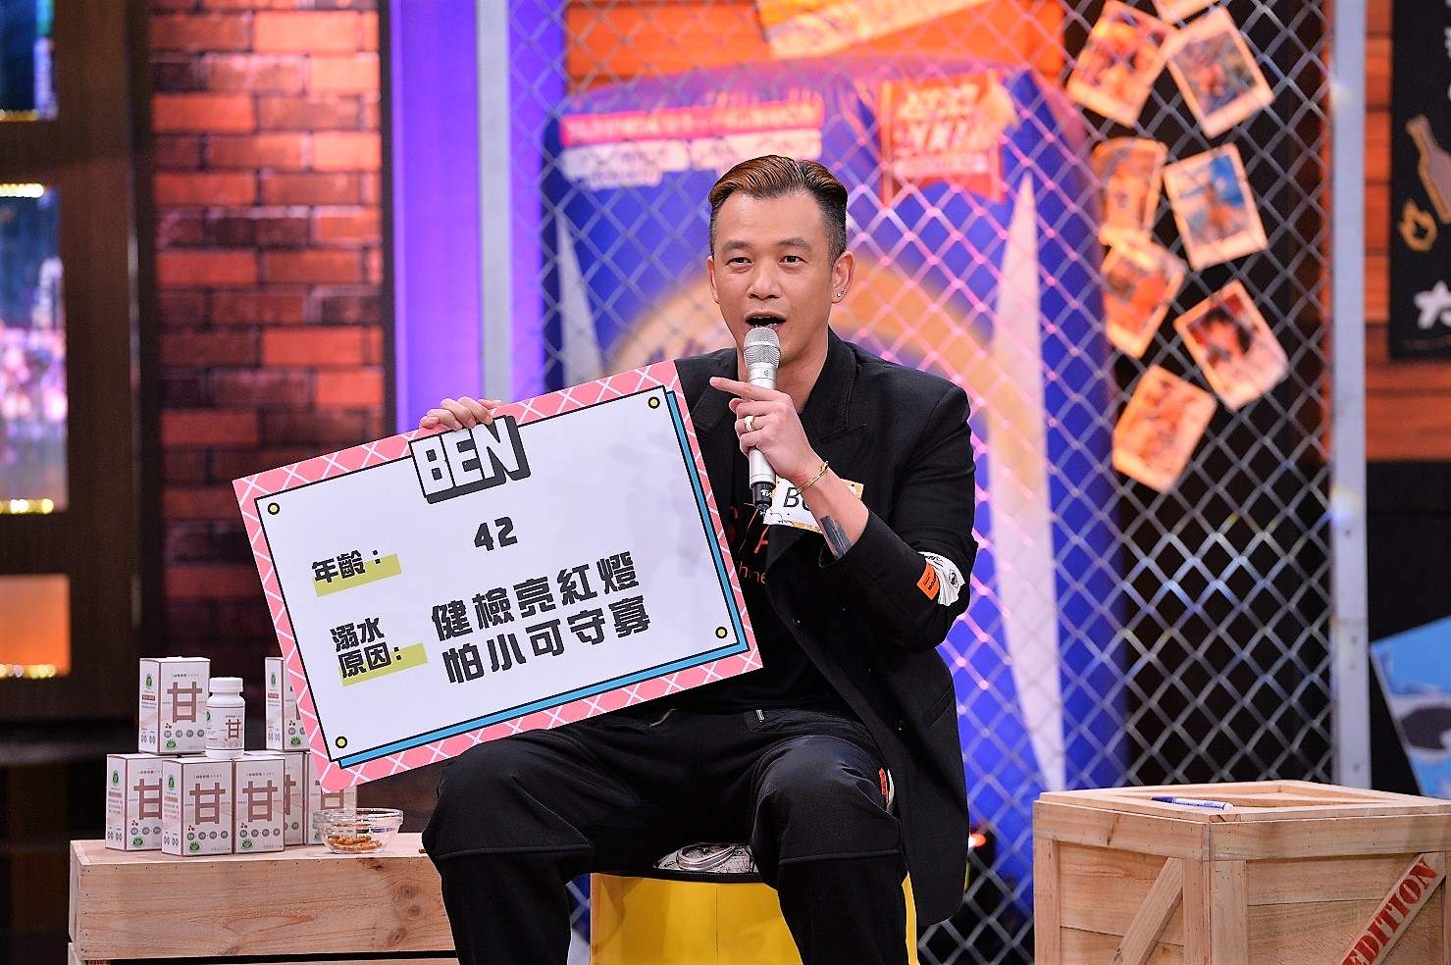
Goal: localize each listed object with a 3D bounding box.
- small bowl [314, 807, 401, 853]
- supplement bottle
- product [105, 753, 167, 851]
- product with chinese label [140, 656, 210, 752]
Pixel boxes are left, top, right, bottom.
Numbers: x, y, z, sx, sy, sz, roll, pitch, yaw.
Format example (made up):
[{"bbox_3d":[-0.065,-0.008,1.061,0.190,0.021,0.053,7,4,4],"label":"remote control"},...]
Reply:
[{"bbox_3d":[-0.466,0.443,10.226,0.114,0.051,0.114,0,2,0],"label":"small bowl"},{"bbox_3d":[-0.636,0.301,10.278,0.049,0.102,0.049,0,2,0],"label":"supplement bottle"},{"bbox_3d":[-0.747,0.410,10.316,0.068,0.117,0.068,-1,2,-26],"label":"product"},{"bbox_3d":[-0.709,0.288,10.373,0.068,0.117,0.068,-1,2,-25],"label":"product with chinese label"}]

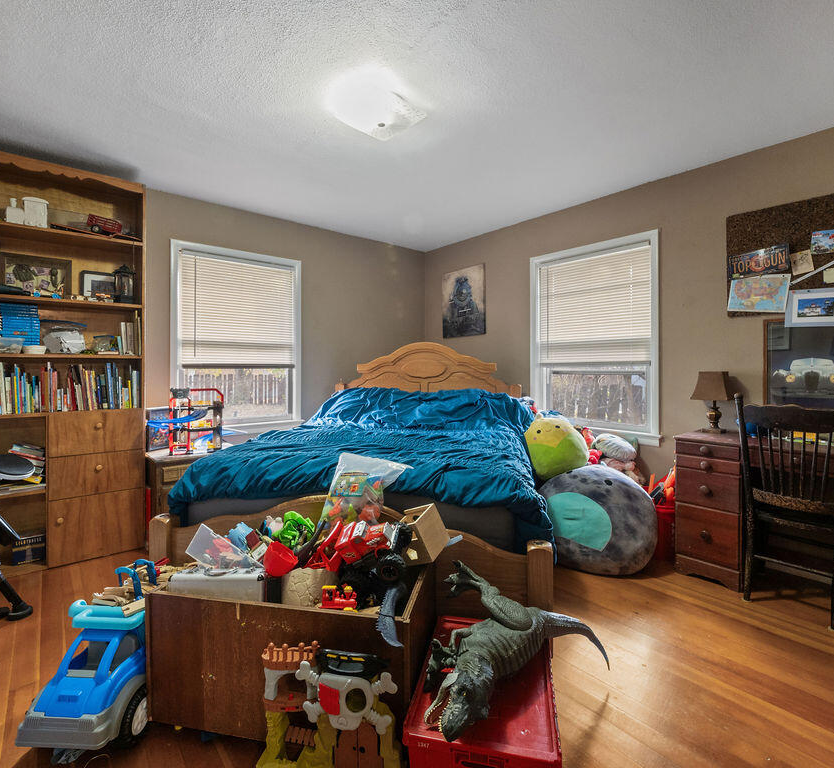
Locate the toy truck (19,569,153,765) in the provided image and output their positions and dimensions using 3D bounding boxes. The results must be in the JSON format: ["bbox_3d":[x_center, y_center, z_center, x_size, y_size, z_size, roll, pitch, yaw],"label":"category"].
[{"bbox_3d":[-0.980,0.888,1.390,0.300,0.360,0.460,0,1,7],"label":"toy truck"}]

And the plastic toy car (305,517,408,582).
[{"bbox_3d":[-0.180,0.526,1.300,0.305,0.165,0.180,-15,11,10],"label":"plastic toy car"}]

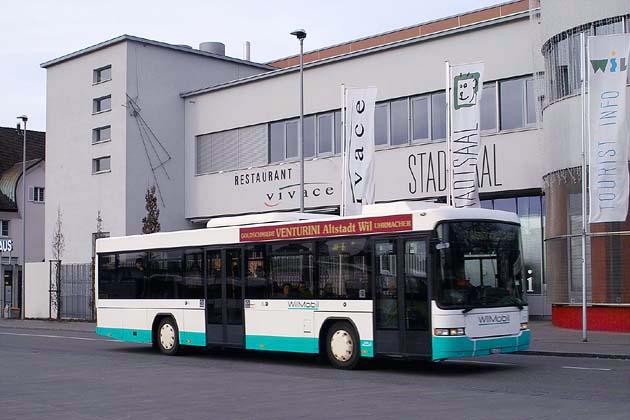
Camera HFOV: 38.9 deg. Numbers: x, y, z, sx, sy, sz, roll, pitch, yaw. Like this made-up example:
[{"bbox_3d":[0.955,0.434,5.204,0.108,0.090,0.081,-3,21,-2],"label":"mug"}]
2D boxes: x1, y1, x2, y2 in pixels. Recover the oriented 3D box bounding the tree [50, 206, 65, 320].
[{"bbox_3d":[-12.971,2.640,44.951,0.650,5.761,0.650,-5,-7,43],"label":"tree"}]

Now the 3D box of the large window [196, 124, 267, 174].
[{"bbox_3d":[-4.132,-2.943,44.065,5.263,1.988,0.150,-5,-7,43],"label":"large window"}]

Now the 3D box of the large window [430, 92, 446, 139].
[{"bbox_3d":[5.002,-3.717,35.522,0.820,2.007,0.150,-5,-7,43],"label":"large window"}]

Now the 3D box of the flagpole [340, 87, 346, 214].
[{"bbox_3d":[1.009,-0.131,31.731,0.130,8.893,0.130,-5,-7,43],"label":"flagpole"}]

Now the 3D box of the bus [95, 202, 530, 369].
[{"bbox_3d":[-0.839,1.833,20.962,2.520,3.280,11.930,5,-8,-44],"label":"bus"}]

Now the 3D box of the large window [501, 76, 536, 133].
[{"bbox_3d":[7.554,-3.934,33.135,1.468,2.013,0.150,-5,-7,43],"label":"large window"}]

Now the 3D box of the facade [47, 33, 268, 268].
[{"bbox_3d":[-7.993,-0.953,49.736,8.098,13.759,11.500,-5,-7,43],"label":"facade"}]

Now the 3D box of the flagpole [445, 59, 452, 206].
[{"bbox_3d":[4.313,-0.415,28.628,0.130,8.875,0.130,-5,-7,43],"label":"flagpole"}]

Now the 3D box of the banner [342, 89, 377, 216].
[{"bbox_3d":[1.629,-1.836,31.750,1.167,5.200,0.120,-1,-6,14],"label":"banner"}]

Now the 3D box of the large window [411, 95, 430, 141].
[{"bbox_3d":[4.330,-3.660,36.150,0.974,2.006,0.150,-5,-7,43],"label":"large window"}]

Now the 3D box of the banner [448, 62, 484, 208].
[{"bbox_3d":[4.914,-2.202,28.543,1.128,5.200,0.120,-3,-6,26],"label":"banner"}]

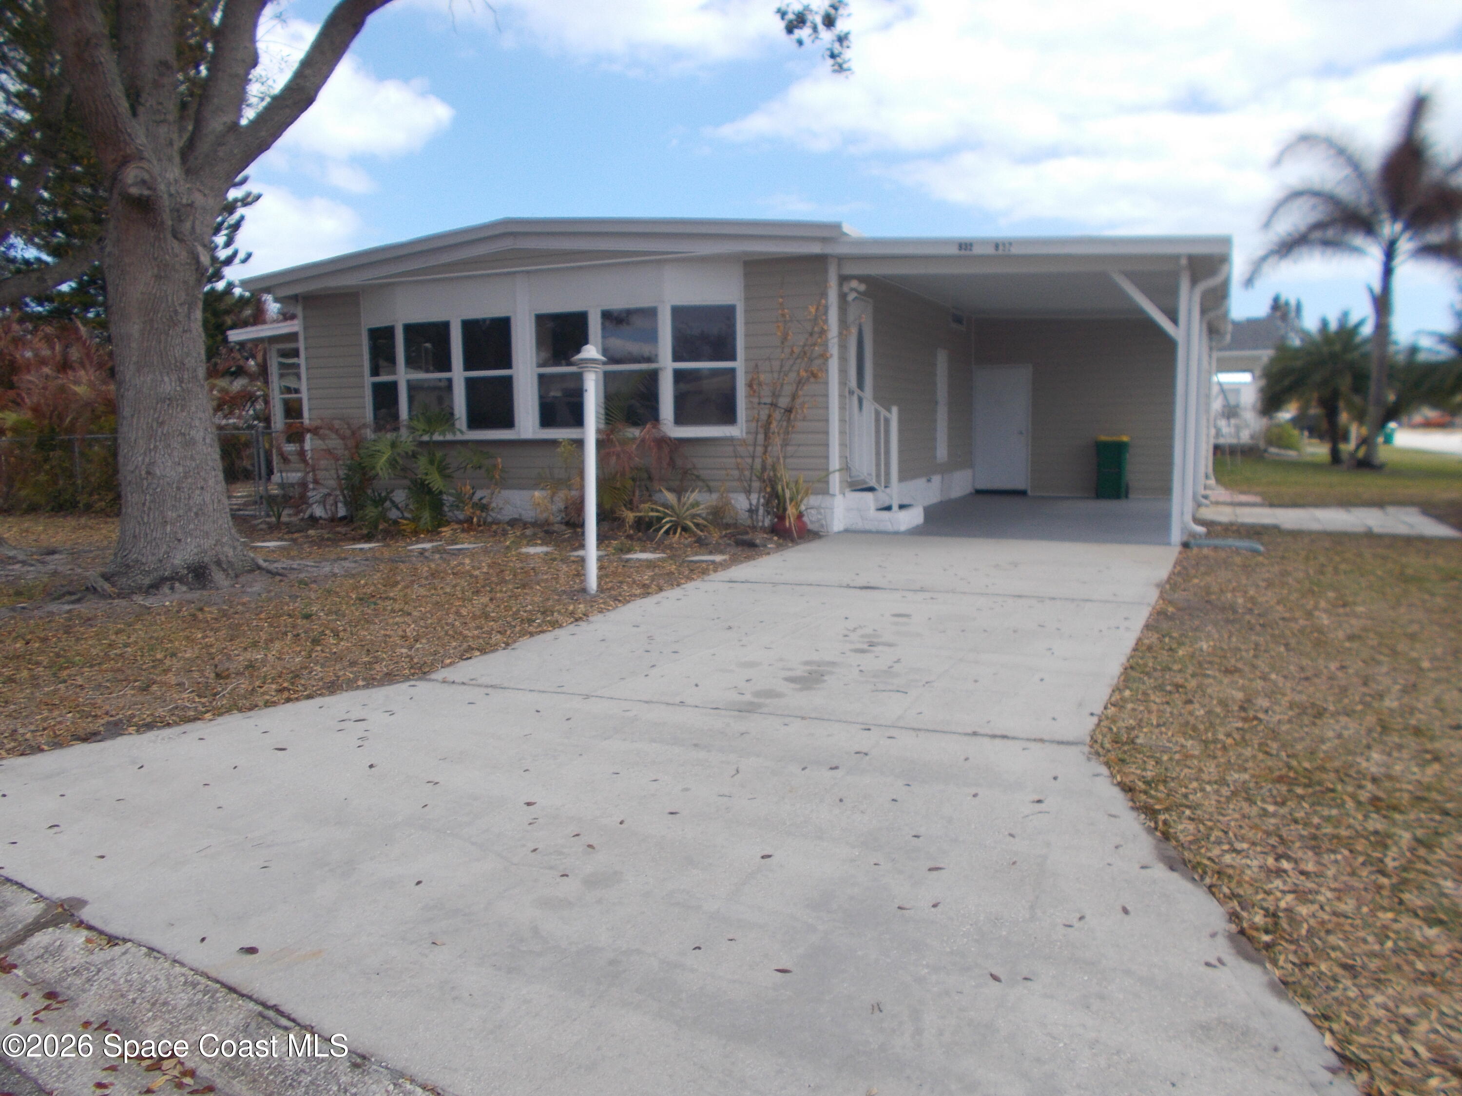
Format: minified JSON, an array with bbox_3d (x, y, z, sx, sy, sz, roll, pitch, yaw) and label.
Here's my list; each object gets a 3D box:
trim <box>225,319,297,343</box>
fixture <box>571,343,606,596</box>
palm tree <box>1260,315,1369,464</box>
[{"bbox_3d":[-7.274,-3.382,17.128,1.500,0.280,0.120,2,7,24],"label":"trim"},{"bbox_3d":[-1.026,-0.555,7.957,0.290,1.830,0.290,-1,6,0],"label":"fixture"},{"bbox_3d":[14.613,-3.953,27.414,2.750,3.700,2.750,2,7,24],"label":"palm tree"}]

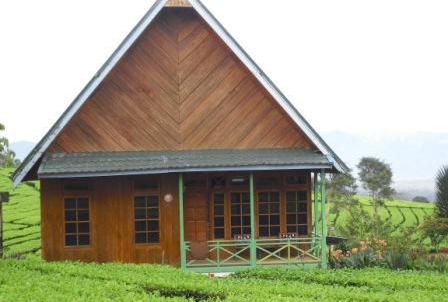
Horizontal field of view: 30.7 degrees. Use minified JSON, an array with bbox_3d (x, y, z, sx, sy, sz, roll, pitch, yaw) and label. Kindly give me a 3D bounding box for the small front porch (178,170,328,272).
[{"bbox_3d":[0.733,1.910,22.985,3.926,2.694,2.150,-1,-2,-3],"label":"small front porch"}]

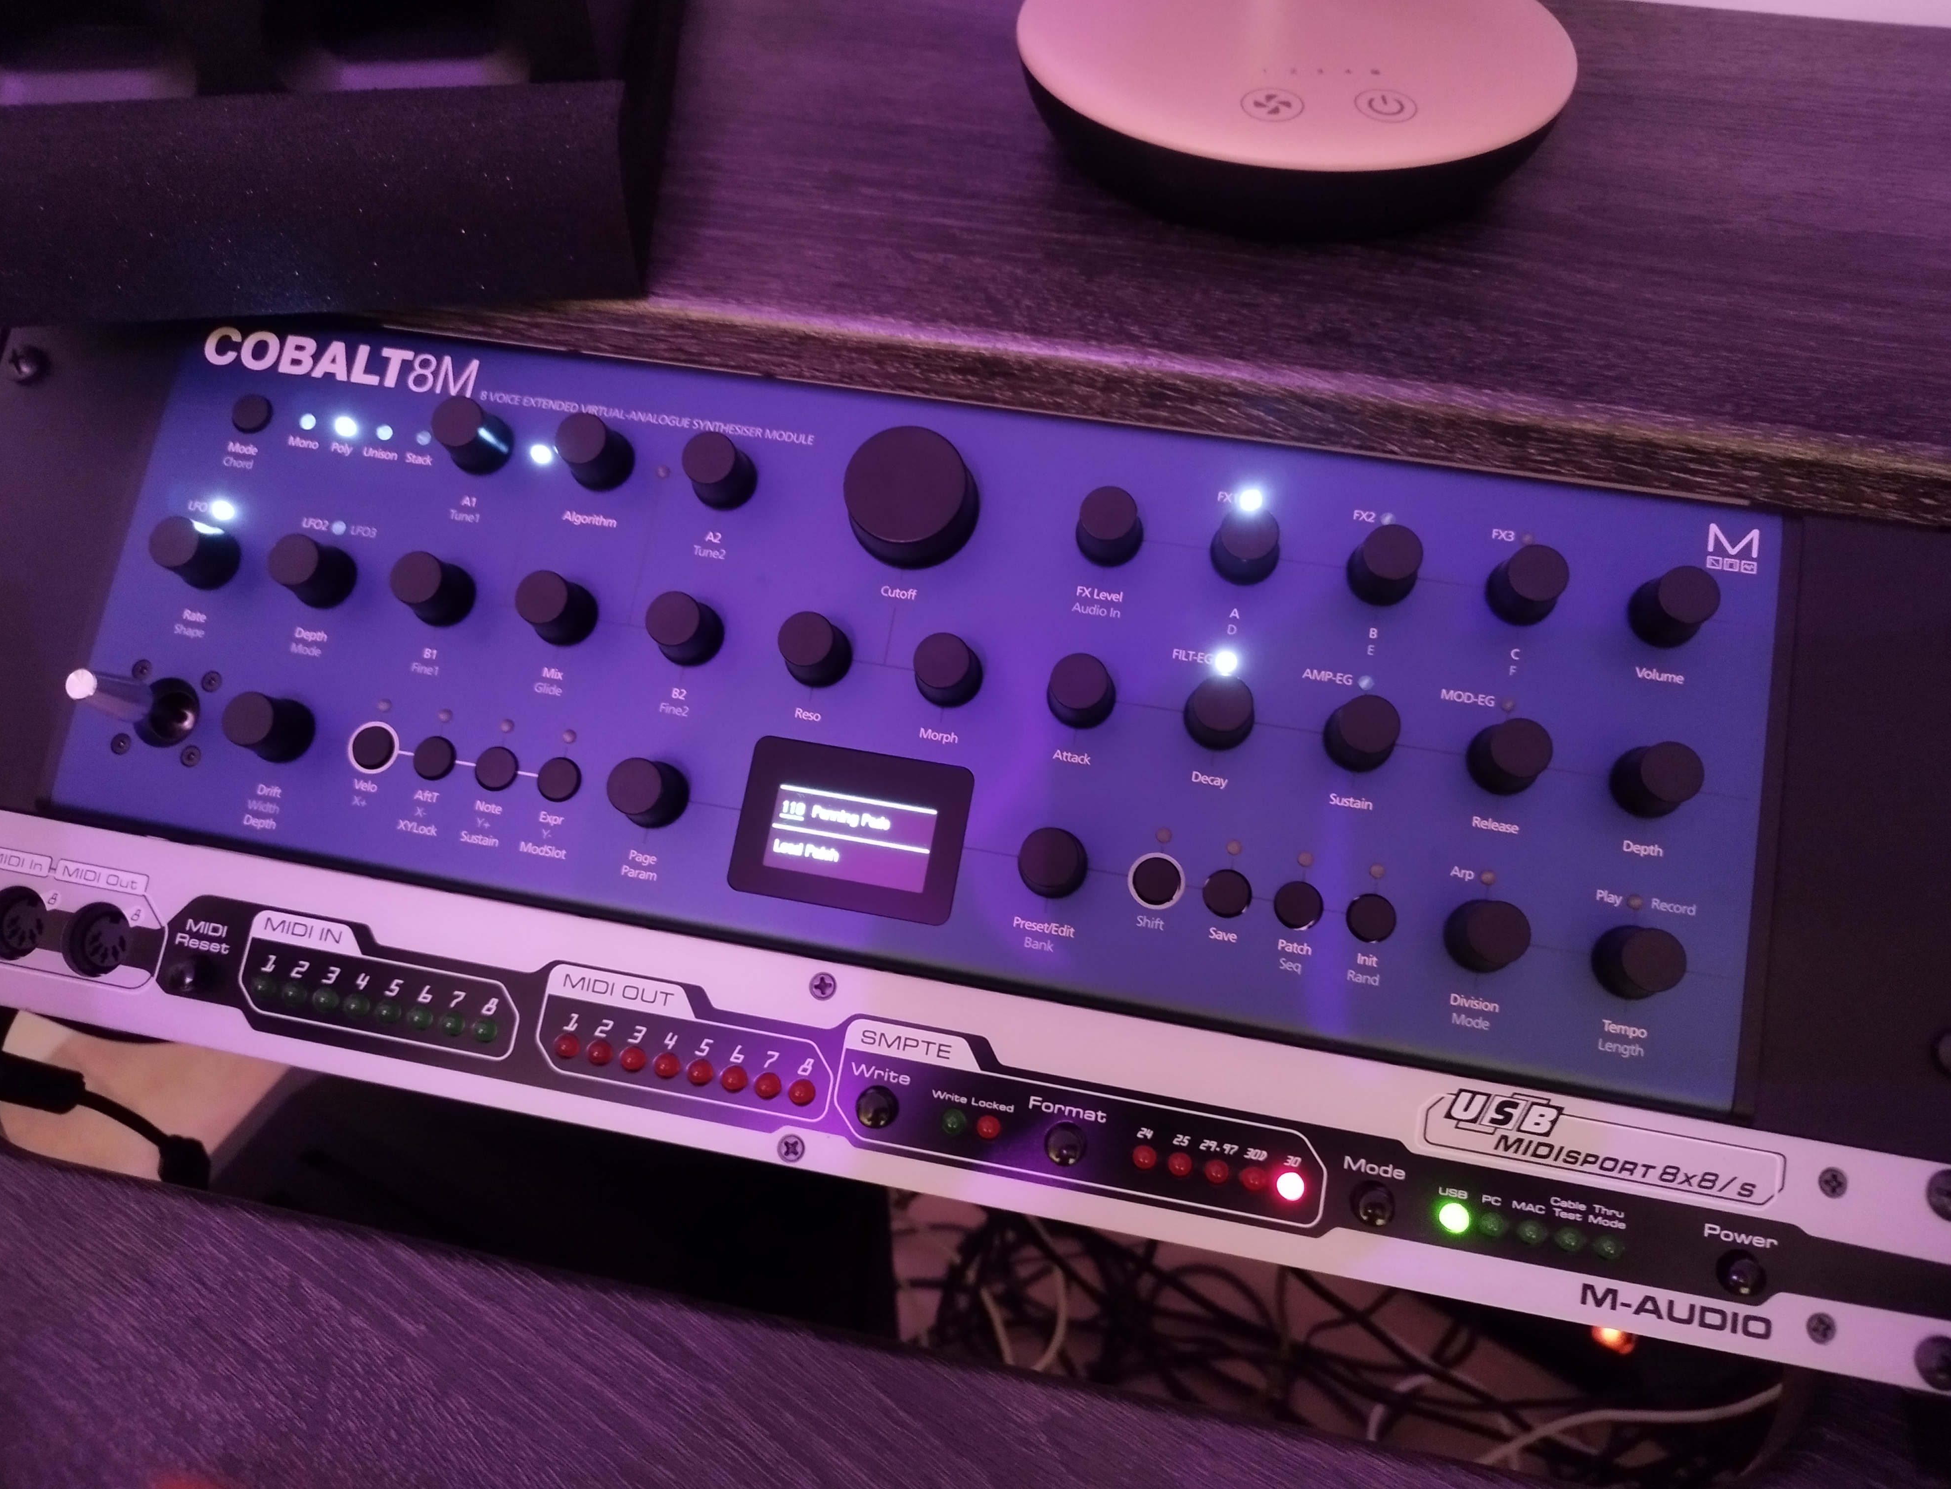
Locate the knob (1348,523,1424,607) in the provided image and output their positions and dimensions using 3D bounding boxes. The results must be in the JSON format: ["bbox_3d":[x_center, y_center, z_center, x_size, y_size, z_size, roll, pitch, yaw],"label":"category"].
[{"bbox_3d":[0.092,-0.040,0.306,0.015,0.014,0.015,9,80,6],"label":"knob"}]

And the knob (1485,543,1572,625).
[{"bbox_3d":[0.120,-0.035,0.299,0.015,0.014,0.015,9,80,7],"label":"knob"}]

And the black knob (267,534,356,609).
[{"bbox_3d":[-0.157,-0.041,0.324,0.015,0.014,0.015,-1,79,4],"label":"black knob"}]

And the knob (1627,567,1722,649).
[{"bbox_3d":[0.150,-0.030,0.296,0.015,0.014,0.015,9,80,7],"label":"knob"}]

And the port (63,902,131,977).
[{"bbox_3d":[-0.204,0.046,0.323,0.017,0.007,0.017,9,80,7],"label":"port"}]

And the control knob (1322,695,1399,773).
[{"bbox_3d":[0.084,-0.003,0.296,0.016,0.014,0.016,-1,79,5],"label":"control knob"}]

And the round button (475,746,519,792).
[{"bbox_3d":[-0.109,0.005,0.314,0.010,0.002,0.010,9,80,7],"label":"round button"}]

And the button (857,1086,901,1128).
[{"bbox_3d":[-0.021,0.078,0.295,0.009,0.005,0.009,9,80,7],"label":"button"}]

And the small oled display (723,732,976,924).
[{"bbox_3d":[-0.028,0.019,0.310,0.052,0.003,0.036,9,80,6],"label":"small oled display"}]

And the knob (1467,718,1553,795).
[{"bbox_3d":[0.113,0.002,0.290,0.015,0.014,0.015,9,80,7],"label":"knob"}]

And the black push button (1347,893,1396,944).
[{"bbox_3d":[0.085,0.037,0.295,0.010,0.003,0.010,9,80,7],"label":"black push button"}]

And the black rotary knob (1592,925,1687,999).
[{"bbox_3d":[0.137,0.045,0.283,0.015,0.014,0.015,9,80,7],"label":"black rotary knob"}]

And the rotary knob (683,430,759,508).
[{"bbox_3d":[-0.060,-0.064,0.320,0.016,0.014,0.016,-1,79,5],"label":"rotary knob"}]

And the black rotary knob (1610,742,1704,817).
[{"bbox_3d":[0.143,0.007,0.287,0.015,0.014,0.015,9,80,7],"label":"black rotary knob"}]

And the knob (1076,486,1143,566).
[{"bbox_3d":[0.030,-0.049,0.307,0.015,0.014,0.015,-1,79,5],"label":"knob"}]

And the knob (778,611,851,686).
[{"bbox_3d":[-0.037,-0.022,0.311,0.015,0.014,0.015,-1,79,5],"label":"knob"}]

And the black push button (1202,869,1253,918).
[{"bbox_3d":[0.055,0.032,0.298,0.010,0.002,0.010,-1,79,5],"label":"black push button"}]

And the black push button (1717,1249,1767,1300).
[{"bbox_3d":[0.154,0.106,0.274,0.009,0.004,0.009,9,80,7],"label":"black push button"}]

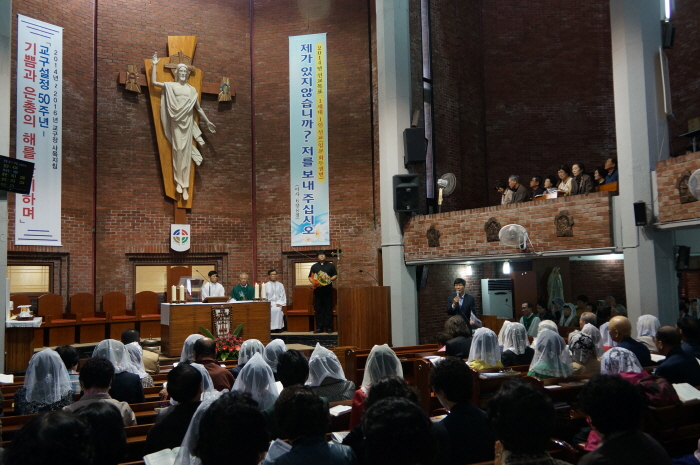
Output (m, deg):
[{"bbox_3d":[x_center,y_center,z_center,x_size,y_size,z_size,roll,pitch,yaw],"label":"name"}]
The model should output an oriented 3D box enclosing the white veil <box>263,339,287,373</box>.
[{"bbox_3d":[-0.629,1.050,5.450,0.220,0.290,0.240,1,-5,-26],"label":"white veil"}]

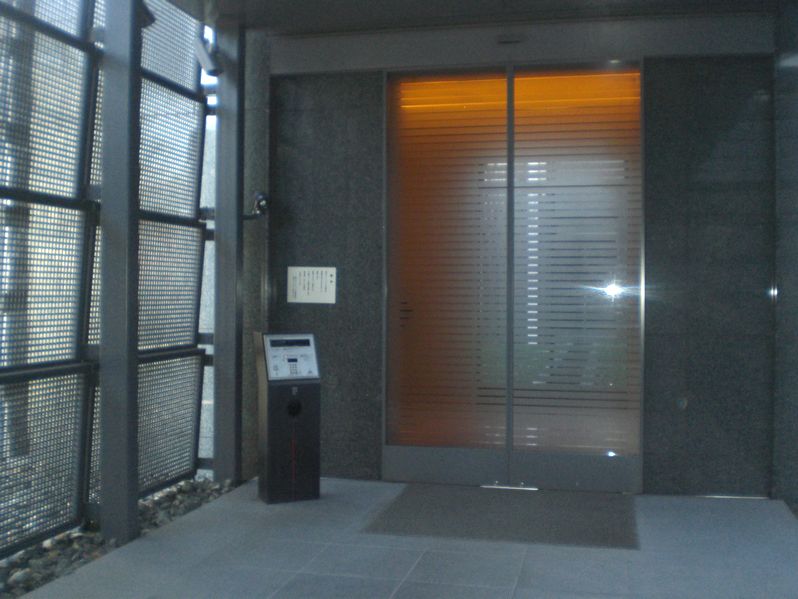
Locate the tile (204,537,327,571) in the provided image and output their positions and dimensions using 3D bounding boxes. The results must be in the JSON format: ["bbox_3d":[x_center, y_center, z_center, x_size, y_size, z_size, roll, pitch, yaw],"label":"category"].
[{"bbox_3d":[-0.761,1.486,5.103,0.580,0.020,0.561,0,1,13],"label":"tile"}]

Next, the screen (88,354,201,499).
[{"bbox_3d":[-1.738,0.876,6.118,0.050,0.899,1.581,6,2,13],"label":"screen"}]

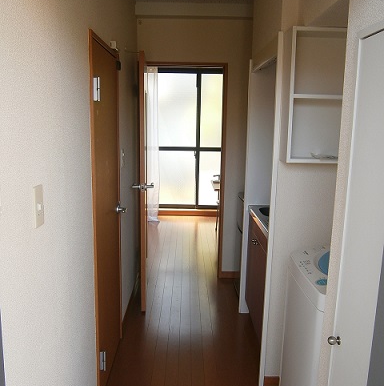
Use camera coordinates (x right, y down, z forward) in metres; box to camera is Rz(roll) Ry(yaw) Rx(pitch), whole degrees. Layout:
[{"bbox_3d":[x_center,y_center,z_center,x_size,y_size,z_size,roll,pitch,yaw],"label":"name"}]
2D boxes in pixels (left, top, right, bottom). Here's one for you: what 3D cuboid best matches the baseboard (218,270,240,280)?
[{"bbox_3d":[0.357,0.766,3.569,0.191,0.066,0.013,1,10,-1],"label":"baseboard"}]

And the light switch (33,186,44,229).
[{"bbox_3d":[-0.443,0.035,1.109,0.010,0.120,0.070,1,10,-1],"label":"light switch"}]

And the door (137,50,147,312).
[{"bbox_3d":[-0.389,-0.087,3.071,0.036,1.871,0.661,0,10,-6],"label":"door"}]

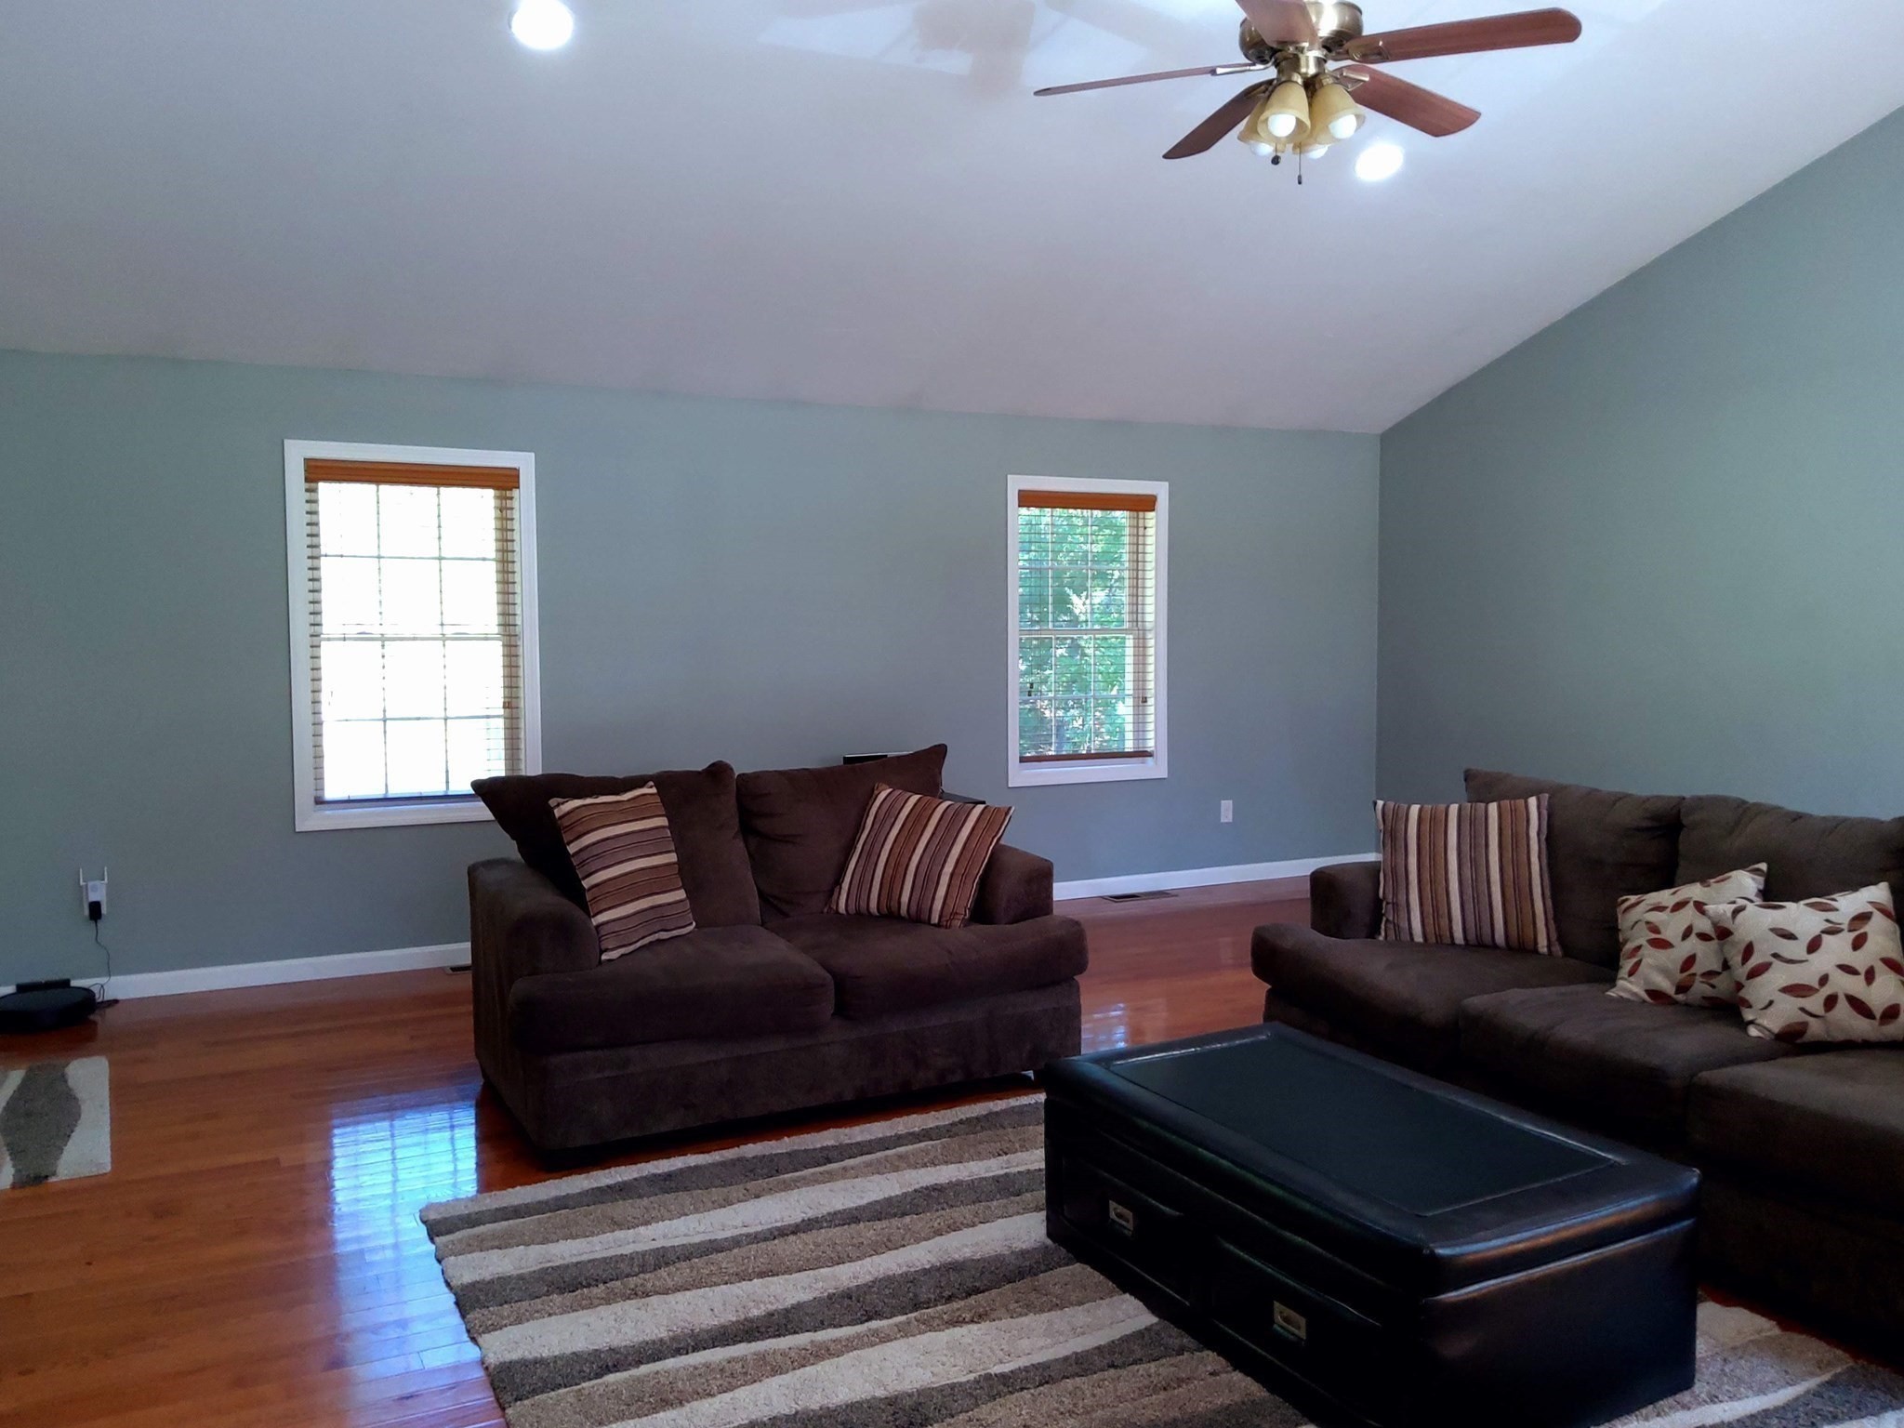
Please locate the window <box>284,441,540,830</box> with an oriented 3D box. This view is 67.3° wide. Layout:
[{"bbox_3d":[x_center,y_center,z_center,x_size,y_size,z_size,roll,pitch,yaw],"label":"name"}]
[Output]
[{"bbox_3d":[-2.203,-0.315,5.908,0.955,1.550,0.110,-2,4,-25],"label":"window"}]

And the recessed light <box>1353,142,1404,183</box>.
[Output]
[{"bbox_3d":[1.586,-2.055,5.310,0.180,0.050,0.180,-2,-14,-25],"label":"recessed light"}]

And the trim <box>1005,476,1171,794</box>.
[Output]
[{"bbox_3d":[0.692,-0.418,7.271,0.945,1.540,0.110,-2,4,-25],"label":"trim"}]

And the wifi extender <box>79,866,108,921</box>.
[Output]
[{"bbox_3d":[-3.241,0.678,5.414,0.085,0.185,0.055,-2,4,-25],"label":"wifi extender"}]

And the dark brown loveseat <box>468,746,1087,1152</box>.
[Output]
[{"bbox_3d":[-0.539,0.664,4.471,1.695,0.970,0.910,-2,4,-25],"label":"dark brown loveseat"}]

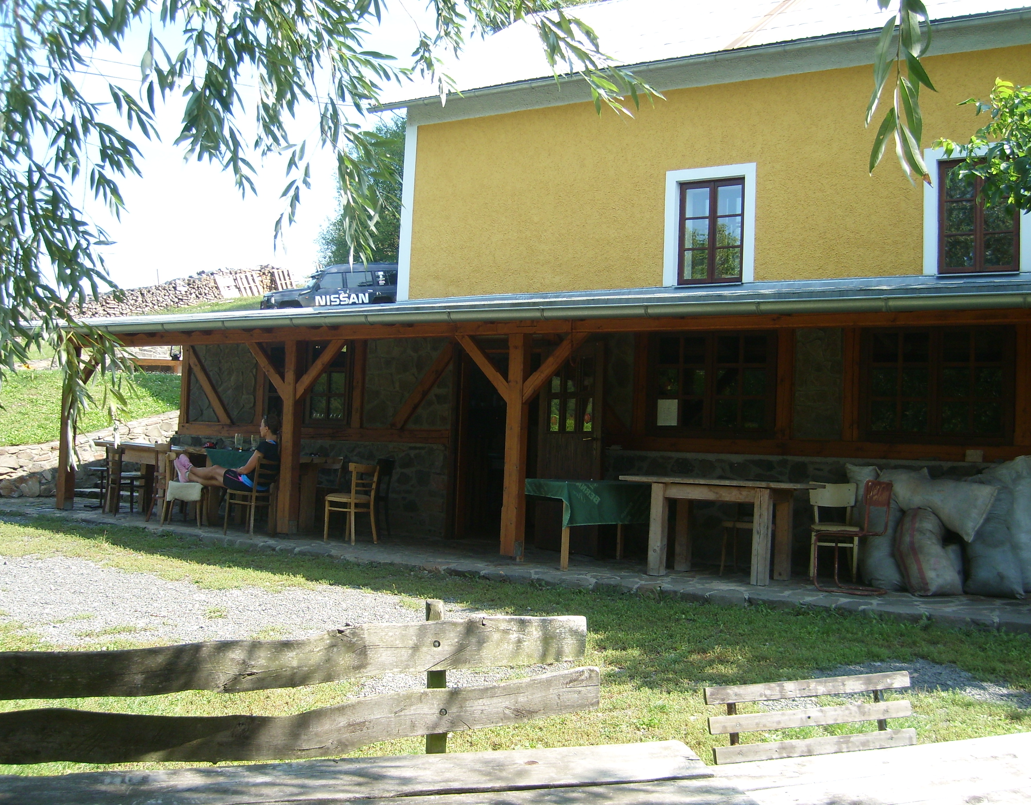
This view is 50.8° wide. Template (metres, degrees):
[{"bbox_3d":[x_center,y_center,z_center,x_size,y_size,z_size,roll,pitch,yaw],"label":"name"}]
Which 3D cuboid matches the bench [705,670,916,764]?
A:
[{"bbox_3d":[1.171,1.246,4.300,0.990,0.280,0.070,4,-19,-25],"label":"bench"}]

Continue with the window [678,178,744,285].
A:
[{"bbox_3d":[2.554,-2.233,14.166,0.888,1.384,0.120,1,-3,29],"label":"window"}]

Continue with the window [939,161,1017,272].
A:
[{"bbox_3d":[5.368,-2.166,12.582,0.882,1.355,0.120,1,-3,29],"label":"window"}]

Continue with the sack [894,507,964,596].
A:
[{"bbox_3d":[3.236,1.147,8.477,0.480,0.670,0.380,1,-3,29],"label":"sack"}]

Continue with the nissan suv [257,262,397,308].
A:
[{"bbox_3d":[-5.352,-3.229,33.300,4.700,1.850,1.900,-4,0,-21],"label":"nissan suv"}]

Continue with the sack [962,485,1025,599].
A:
[{"bbox_3d":[3.749,1.085,8.512,0.440,0.840,0.380,1,-3,29],"label":"sack"}]

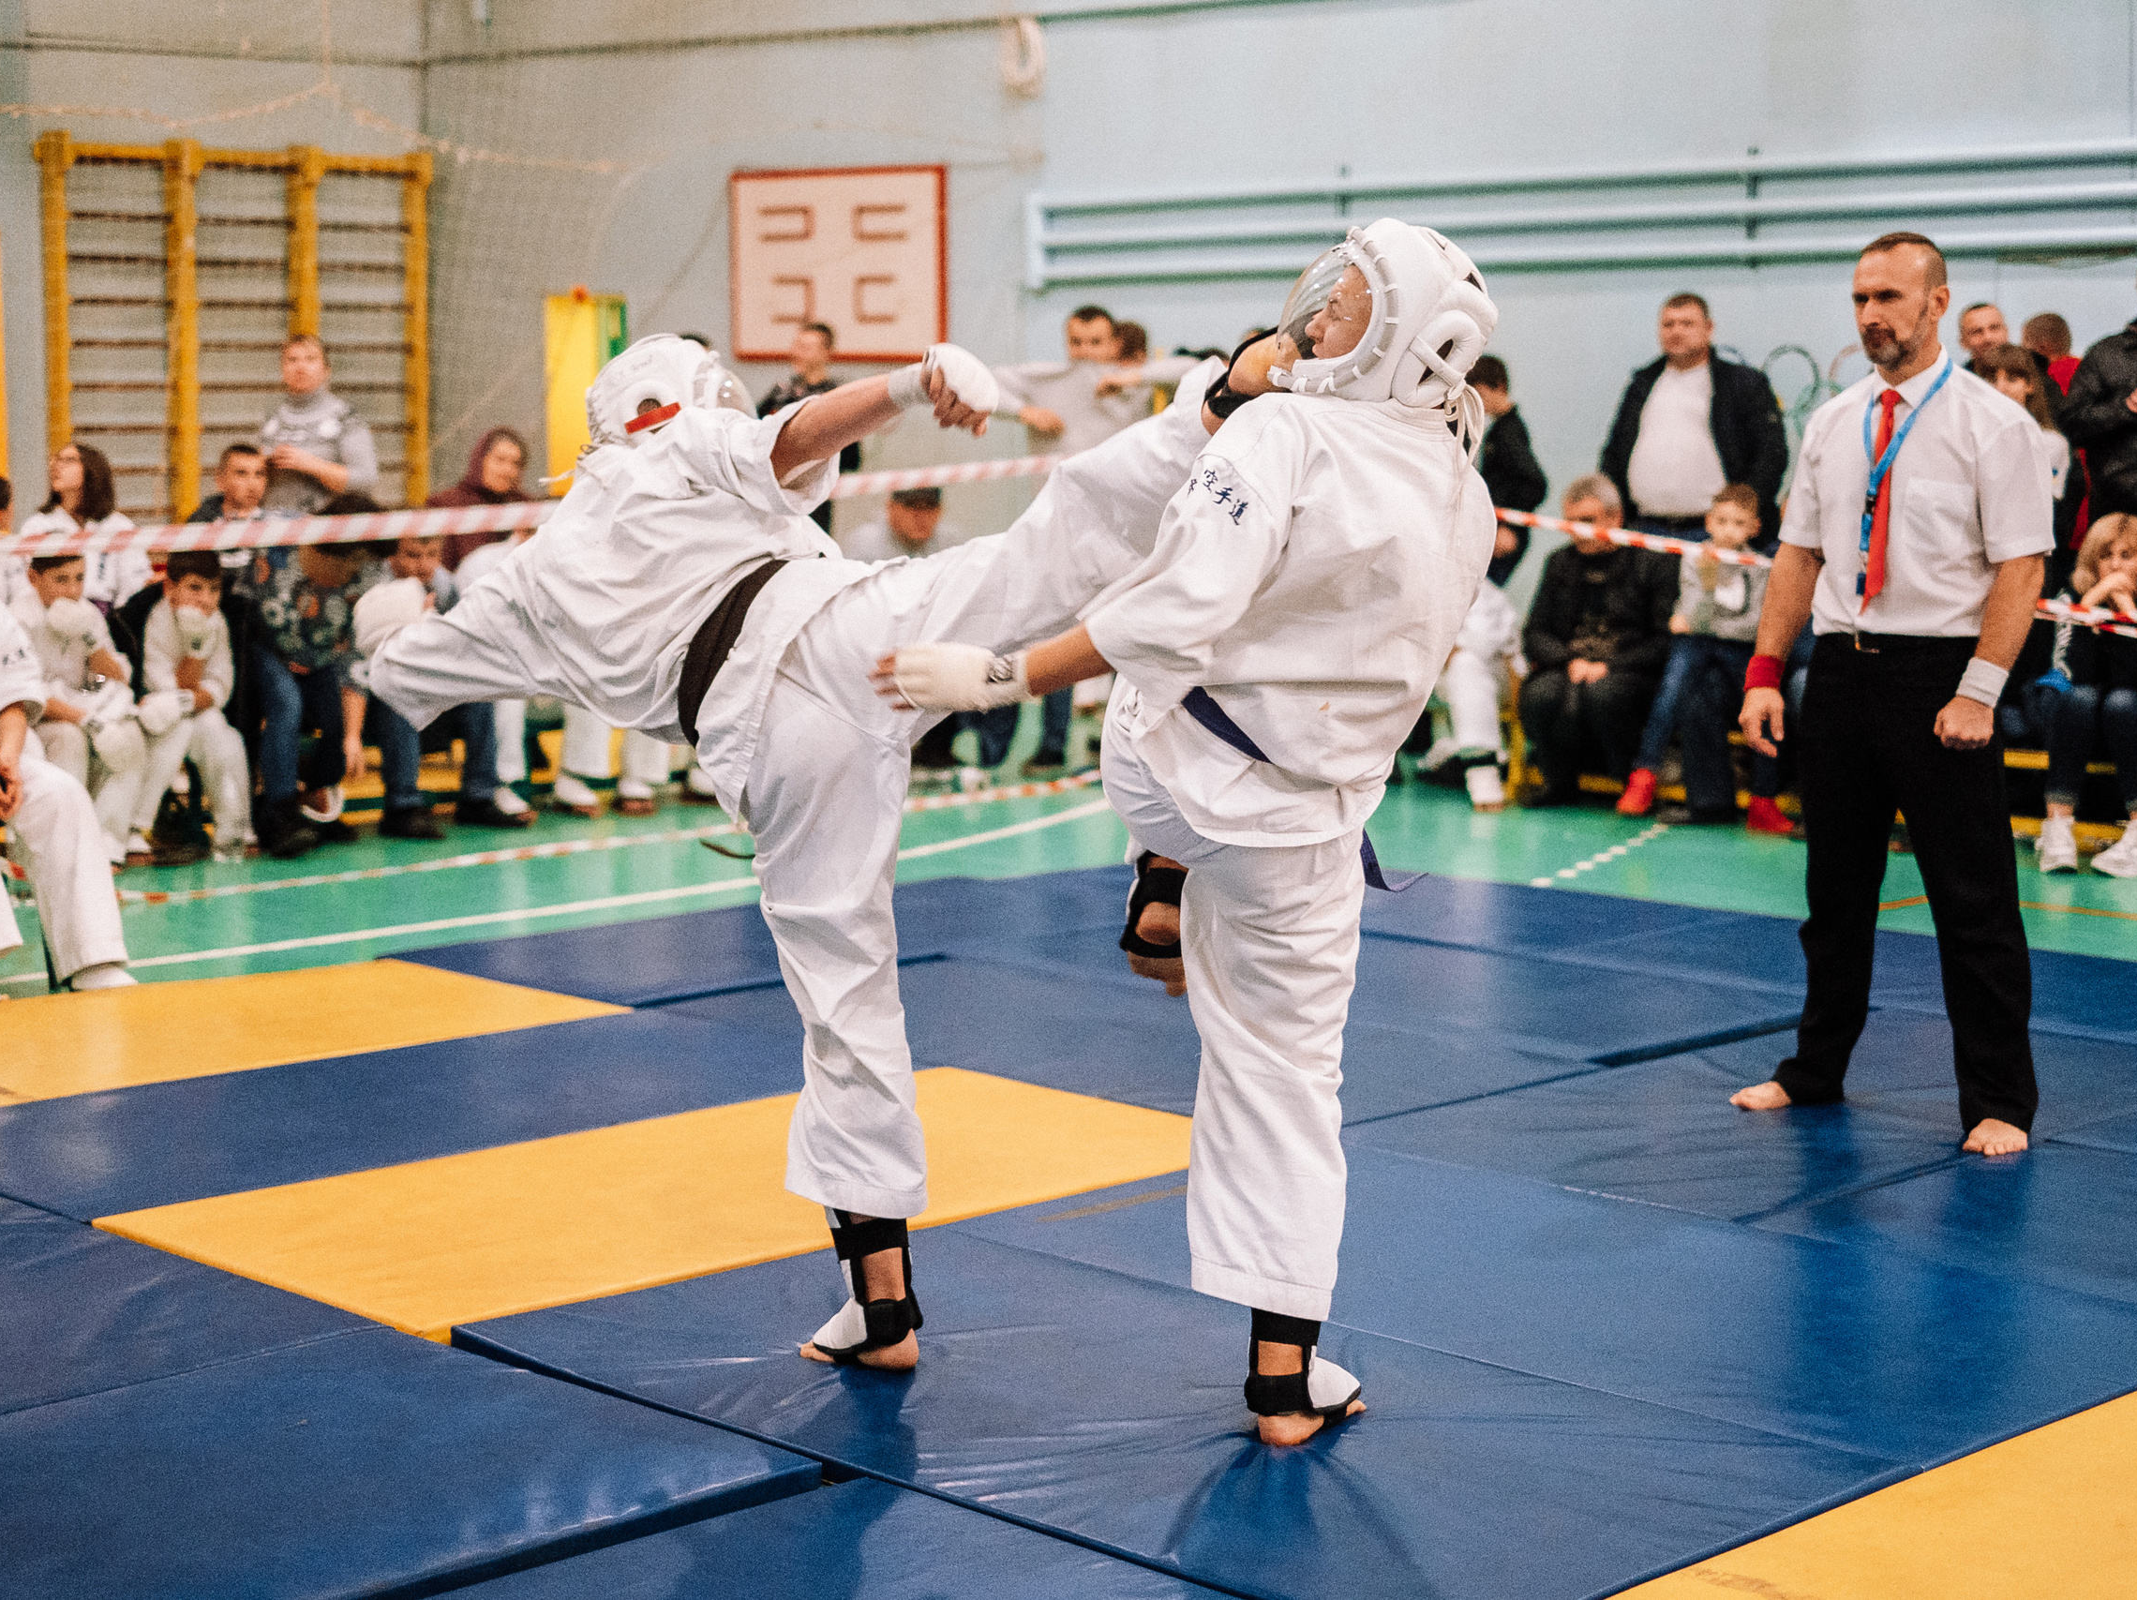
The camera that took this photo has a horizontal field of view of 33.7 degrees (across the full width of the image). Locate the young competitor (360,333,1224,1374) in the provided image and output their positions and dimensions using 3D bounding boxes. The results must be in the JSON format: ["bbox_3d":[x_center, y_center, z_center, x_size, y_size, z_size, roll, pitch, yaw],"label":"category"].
[{"bbox_3d":[-0.376,0.078,5.132,1.320,1.520,0.620,1,7,14],"label":"young competitor"}]

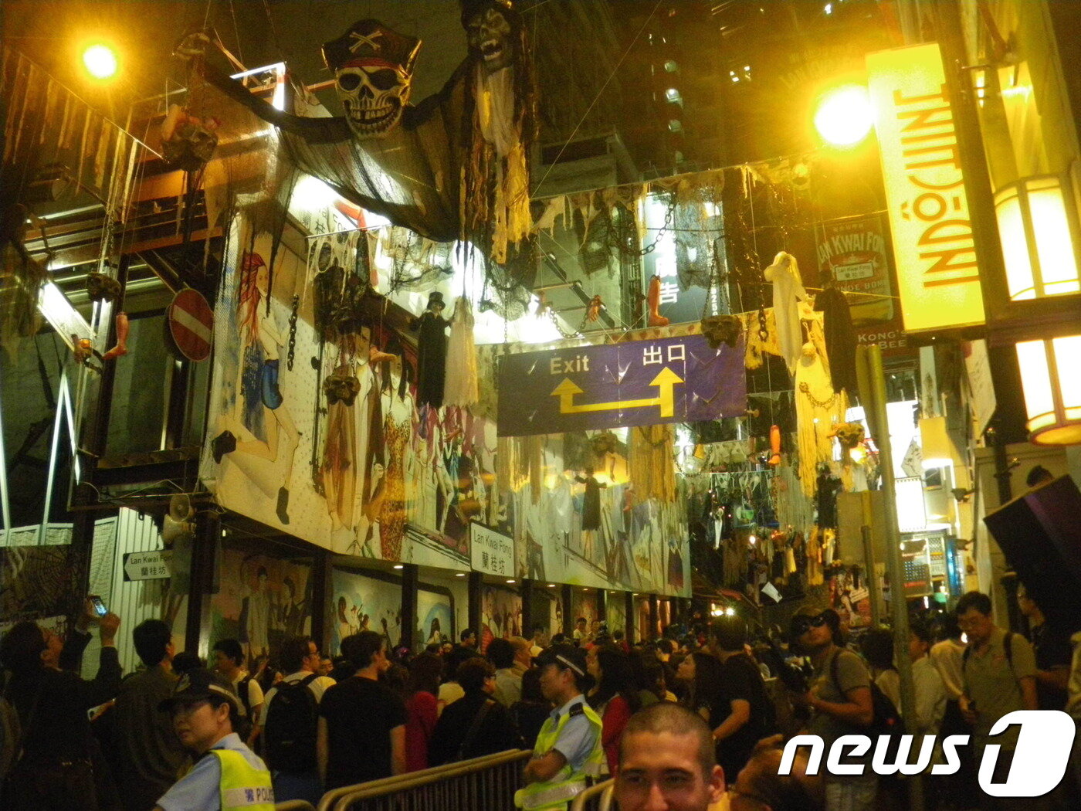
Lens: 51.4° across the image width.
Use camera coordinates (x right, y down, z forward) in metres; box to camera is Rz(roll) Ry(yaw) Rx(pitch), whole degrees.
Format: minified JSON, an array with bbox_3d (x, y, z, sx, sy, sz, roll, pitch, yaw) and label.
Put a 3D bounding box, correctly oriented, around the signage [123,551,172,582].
[{"bbox_3d":[-3.502,1.457,10.200,0.580,0.245,0.040,-7,-20,16],"label":"signage"}]

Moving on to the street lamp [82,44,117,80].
[{"bbox_3d":[-5.099,-3.967,13.000,0.330,0.290,0.330,-6,-19,13],"label":"street lamp"}]

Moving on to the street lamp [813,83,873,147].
[{"bbox_3d":[2.963,-2.831,11.000,0.500,0.420,0.500,-6,-19,13],"label":"street lamp"}]

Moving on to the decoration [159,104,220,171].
[{"bbox_3d":[-2.487,-1.905,8.000,0.360,0.380,0.320,0,-19,-3],"label":"decoration"}]

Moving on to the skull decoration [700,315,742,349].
[{"bbox_3d":[1.765,-0.717,11.000,0.370,0.280,0.270,-6,-19,13],"label":"skull decoration"}]

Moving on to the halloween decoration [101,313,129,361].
[{"bbox_3d":[-3.709,-0.607,9.800,0.190,0.430,0.110,-7,-20,16],"label":"halloween decoration"}]

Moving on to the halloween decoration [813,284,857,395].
[{"bbox_3d":[2.745,-0.612,10.500,0.330,1.080,0.250,-6,-19,13],"label":"halloween decoration"}]

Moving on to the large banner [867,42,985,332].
[{"bbox_3d":[2.578,-1.497,7.600,0.550,2.070,0.200,-6,-19,13],"label":"large banner"}]

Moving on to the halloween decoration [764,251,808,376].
[{"bbox_3d":[2.284,-0.860,10.500,0.330,1.200,0.250,-2,-19,3],"label":"halloween decoration"}]

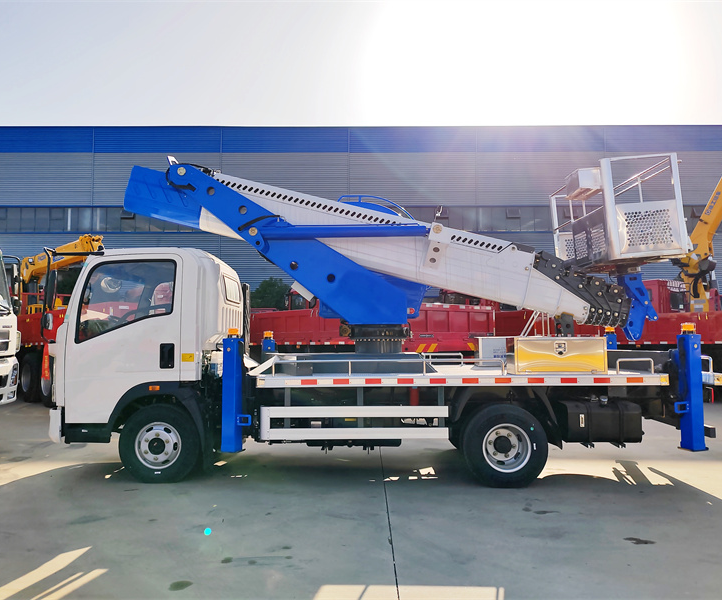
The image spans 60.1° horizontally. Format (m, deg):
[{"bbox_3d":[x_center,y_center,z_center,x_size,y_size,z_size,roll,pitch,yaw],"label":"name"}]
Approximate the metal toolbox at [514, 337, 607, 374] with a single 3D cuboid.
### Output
[{"bbox_3d":[1.880,0.534,6.023,0.863,0.344,0.375,0,-3,2],"label":"metal toolbox"}]

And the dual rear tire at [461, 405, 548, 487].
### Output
[{"bbox_3d":[1.375,1.378,6.036,0.780,0.774,0.430,0,-3,2],"label":"dual rear tire"}]

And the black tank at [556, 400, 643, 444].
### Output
[{"bbox_3d":[2.304,1.172,6.102,0.715,0.395,0.430,0,-3,2],"label":"black tank"}]

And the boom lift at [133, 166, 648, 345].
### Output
[{"bbox_3d":[0.197,-0.500,6.944,5.500,1.960,0.860,0,-3,2],"label":"boom lift"}]

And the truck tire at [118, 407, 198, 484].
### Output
[{"bbox_3d":[-1.946,1.387,6.098,0.770,0.764,0.210,0,-3,2],"label":"truck tire"}]

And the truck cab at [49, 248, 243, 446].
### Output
[{"bbox_3d":[-2.247,0.478,6.956,1.550,1.950,1.900,0,-3,2],"label":"truck cab"}]

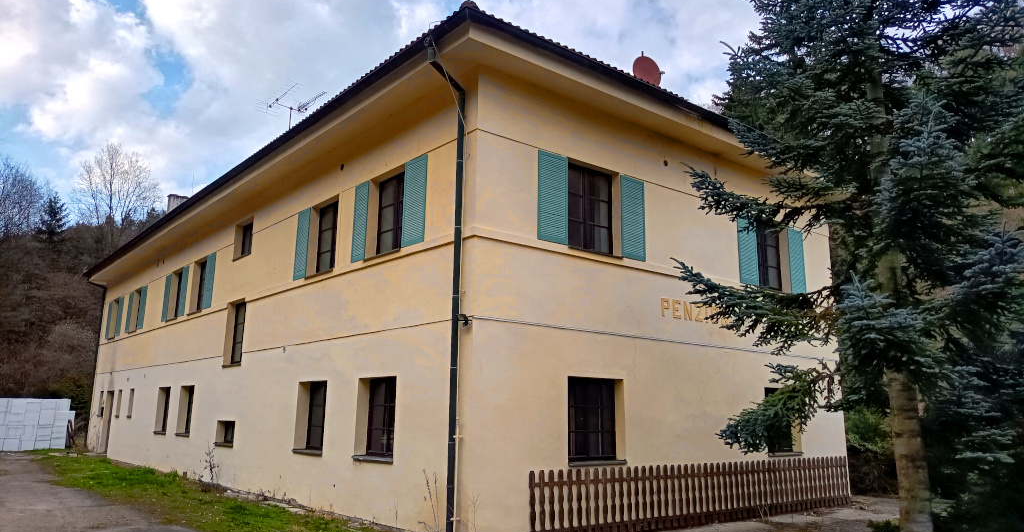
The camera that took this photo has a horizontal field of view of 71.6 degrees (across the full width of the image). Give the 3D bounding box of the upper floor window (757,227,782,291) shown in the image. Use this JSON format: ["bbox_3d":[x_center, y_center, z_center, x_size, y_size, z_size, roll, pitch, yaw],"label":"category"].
[{"bbox_3d":[5.299,-0.197,14.841,1.215,1.474,0.116,10,-15,-37],"label":"upper floor window"}]

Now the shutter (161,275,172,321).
[{"bbox_3d":[-10.396,0.977,21.391,0.050,1.440,0.600,11,-16,-40],"label":"shutter"}]

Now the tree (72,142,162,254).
[{"bbox_3d":[-40.107,-6.744,72.000,8.500,11.300,8.500,7,-14,-29],"label":"tree"}]

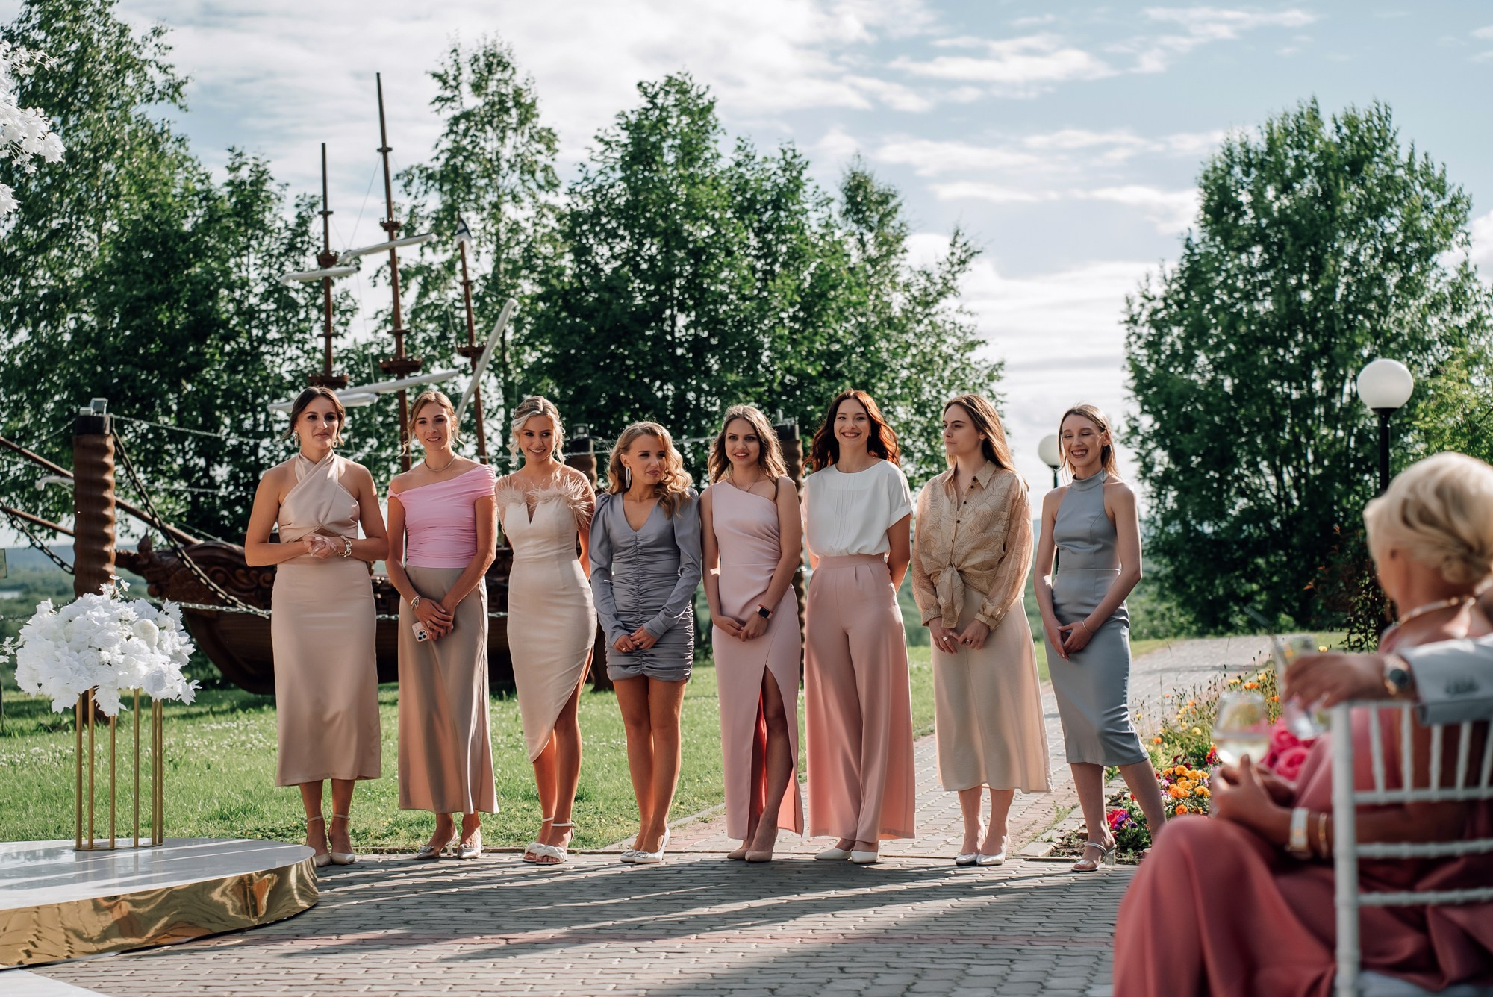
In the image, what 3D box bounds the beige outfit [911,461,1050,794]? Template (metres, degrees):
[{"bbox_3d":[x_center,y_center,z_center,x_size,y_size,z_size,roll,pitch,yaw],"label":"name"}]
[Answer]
[{"bbox_3d":[0.873,0.476,11.620,0.500,1.231,0.340,0,-1,29],"label":"beige outfit"}]

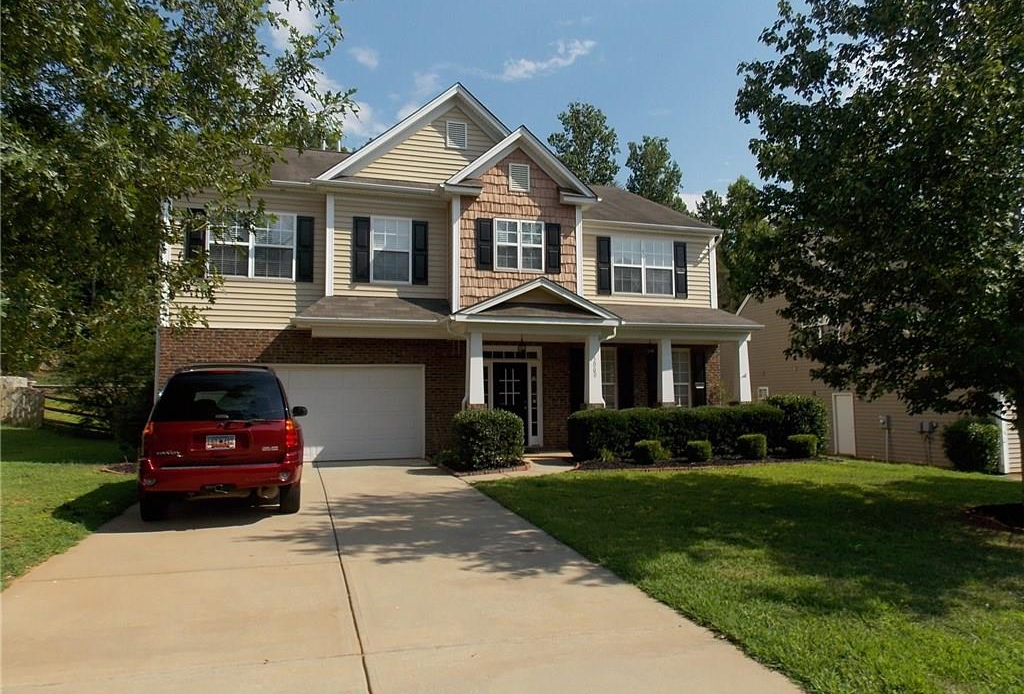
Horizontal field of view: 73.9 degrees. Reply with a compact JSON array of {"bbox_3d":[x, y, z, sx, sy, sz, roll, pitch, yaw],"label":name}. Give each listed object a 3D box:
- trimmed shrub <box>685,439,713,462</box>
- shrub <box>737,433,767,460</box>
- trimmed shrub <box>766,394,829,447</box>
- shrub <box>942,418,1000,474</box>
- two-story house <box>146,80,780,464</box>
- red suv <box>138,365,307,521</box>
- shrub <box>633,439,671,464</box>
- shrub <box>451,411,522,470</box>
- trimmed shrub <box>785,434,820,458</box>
[{"bbox_3d":[4.095,2.217,14.960,0.580,0.490,0.560,1,-4,-19],"label":"trimmed shrub"},{"bbox_3d":[5.420,2.192,15.422,0.640,0.580,0.600,1,-4,-19],"label":"shrub"},{"bbox_3d":[7.123,1.862,17.032,1.400,1.450,1.400,1,-4,-19],"label":"trimmed shrub"},{"bbox_3d":[12.309,2.540,18.281,1.360,1.450,1.340,1,-4,-19],"label":"shrub"},{"bbox_3d":[-2.305,-1.502,20.992,14.143,8.810,13.200,1,-4,-19],"label":"two-story house"},{"bbox_3d":[-4.286,1.368,10.596,1.920,1.920,5.100,1,-4,-19],"label":"red suv"},{"bbox_3d":[3.011,2.193,14.711,0.720,0.520,0.650,1,-4,-19],"label":"shrub"},{"bbox_3d":[-0.530,1.855,14.096,1.480,1.200,1.380,1,-4,-19],"label":"shrub"},{"bbox_3d":[6.691,2.221,15.692,0.680,0.540,0.640,1,-4,-19],"label":"trimmed shrub"}]

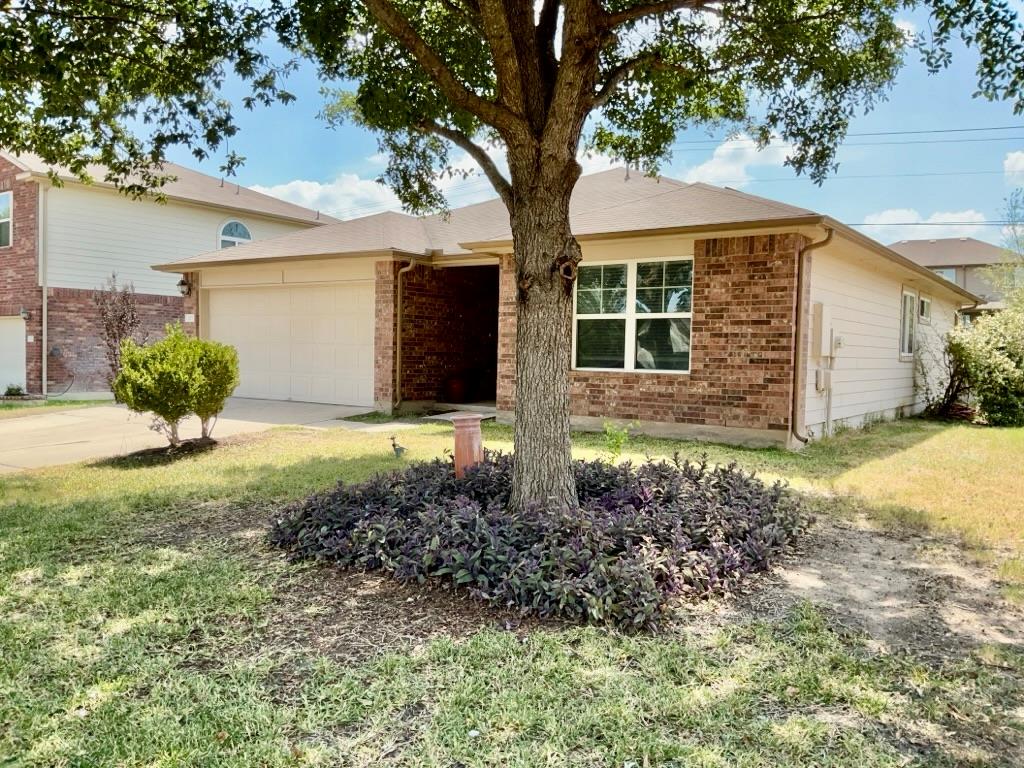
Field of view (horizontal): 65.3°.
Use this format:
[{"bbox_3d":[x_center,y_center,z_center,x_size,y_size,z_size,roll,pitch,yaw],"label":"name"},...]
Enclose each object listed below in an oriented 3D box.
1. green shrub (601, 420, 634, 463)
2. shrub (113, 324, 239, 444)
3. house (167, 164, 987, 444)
[{"bbox_3d":[1.261,0.672,9.500,0.400,0.500,0.400,3,3,37],"label":"green shrub"},{"bbox_3d":[-4.459,-0.007,10.600,1.400,1.600,1.600,3,3,37],"label":"shrub"},{"bbox_3d":[2.445,-2.396,19.033,13.620,5.550,15.450,3,3,37],"label":"house"}]

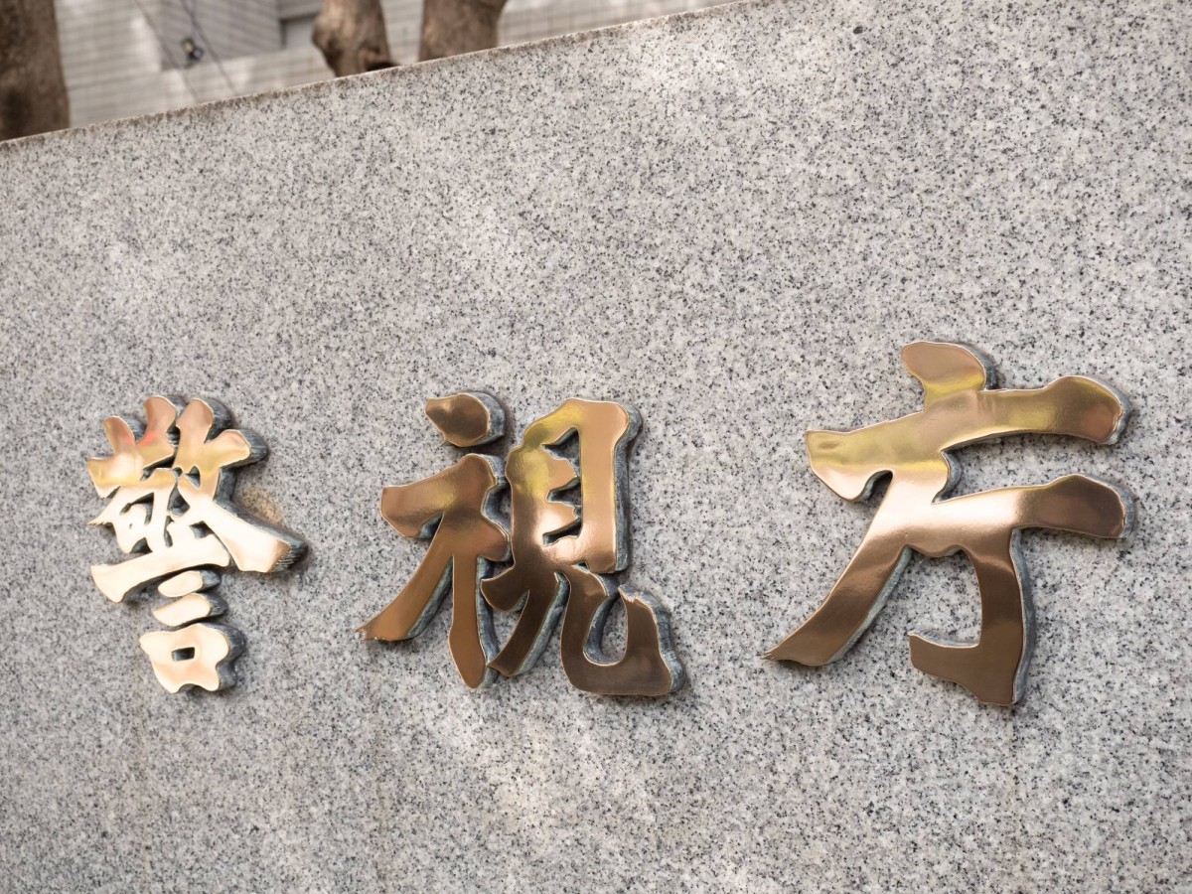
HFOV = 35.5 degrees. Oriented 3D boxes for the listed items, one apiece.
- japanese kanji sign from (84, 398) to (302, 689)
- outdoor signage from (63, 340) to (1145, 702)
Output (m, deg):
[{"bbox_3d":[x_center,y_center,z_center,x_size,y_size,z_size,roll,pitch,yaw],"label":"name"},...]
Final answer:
[{"bbox_3d":[-0.499,0.120,2.317,0.333,0.373,0.031,-3,0,31],"label":"japanese kanji sign"},{"bbox_3d":[-0.073,0.099,2.057,1.332,0.373,0.031,-3,0,31],"label":"outdoor signage"}]

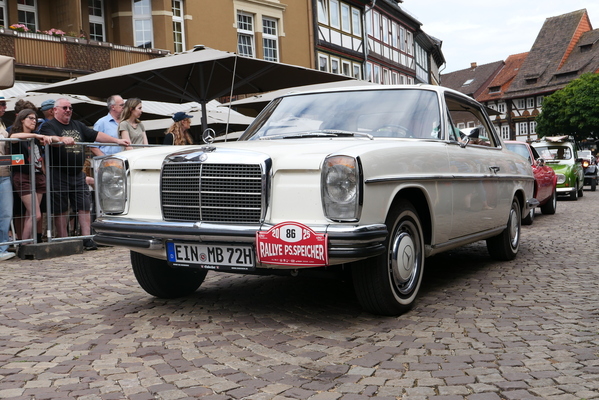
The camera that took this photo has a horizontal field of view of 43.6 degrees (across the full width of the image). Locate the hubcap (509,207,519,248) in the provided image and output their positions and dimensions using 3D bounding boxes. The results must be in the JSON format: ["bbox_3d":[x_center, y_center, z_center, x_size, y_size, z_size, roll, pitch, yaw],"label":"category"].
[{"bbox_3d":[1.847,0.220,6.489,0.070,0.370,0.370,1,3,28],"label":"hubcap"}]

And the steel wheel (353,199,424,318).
[{"bbox_3d":[0.516,0.311,4.084,0.190,0.640,0.640,1,3,31],"label":"steel wheel"}]

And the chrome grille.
[{"bbox_3d":[-0.438,-0.033,3.819,0.620,0.300,0.070,1,3,28],"label":"chrome grille"}]

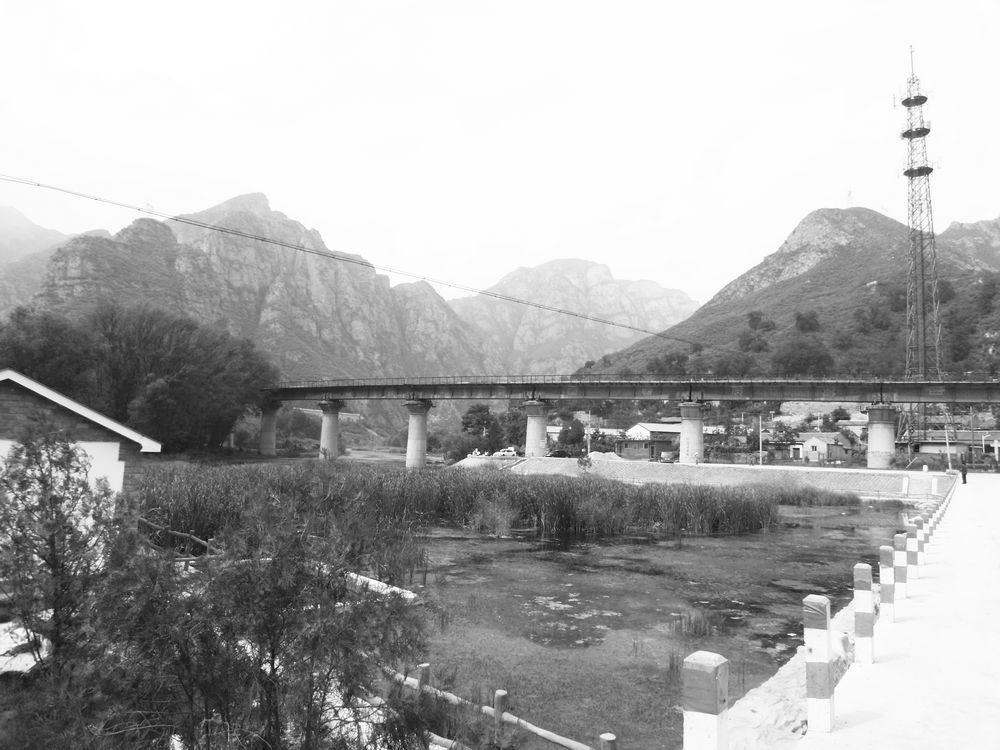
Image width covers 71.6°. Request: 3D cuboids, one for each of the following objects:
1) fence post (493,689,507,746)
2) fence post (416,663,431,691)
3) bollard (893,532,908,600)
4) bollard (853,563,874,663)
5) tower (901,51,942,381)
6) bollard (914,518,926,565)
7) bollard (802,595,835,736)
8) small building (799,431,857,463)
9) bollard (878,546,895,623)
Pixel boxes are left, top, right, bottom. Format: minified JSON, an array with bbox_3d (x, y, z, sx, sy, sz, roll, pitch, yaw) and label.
[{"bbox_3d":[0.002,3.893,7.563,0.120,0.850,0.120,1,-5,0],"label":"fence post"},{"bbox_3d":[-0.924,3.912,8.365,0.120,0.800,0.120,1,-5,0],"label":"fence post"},{"bbox_3d":[5.825,2.768,10.045,0.125,0.835,0.125,-2,-6,34],"label":"bollard"},{"bbox_3d":[3.292,2.155,6.297,0.125,0.835,0.125,-2,-6,34],"label":"bollard"},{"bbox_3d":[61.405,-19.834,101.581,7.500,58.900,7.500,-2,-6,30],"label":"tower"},{"bbox_3d":[8.360,3.317,13.800,0.125,0.835,0.125,-2,-6,34],"label":"bollard"},{"bbox_3d":[2.026,1.823,4.425,0.125,0.835,0.125,-2,-6,34],"label":"bollard"},{"bbox_3d":[52.171,11.434,110.202,8.000,4.600,6.000,-2,-6,30],"label":"small building"},{"bbox_3d":[4.559,2.470,8.170,0.125,0.835,0.125,-2,-6,34],"label":"bollard"}]

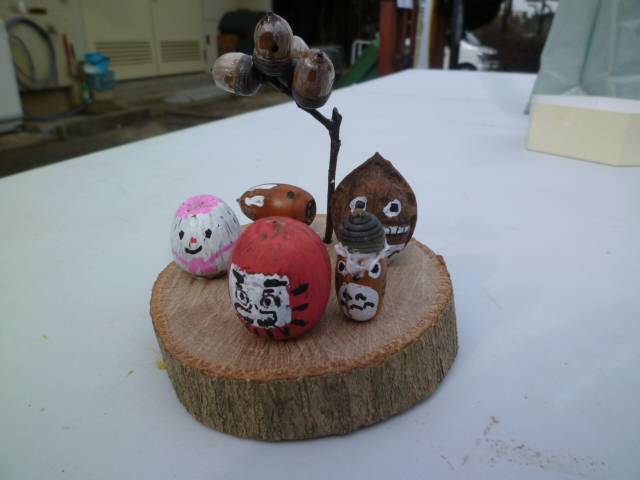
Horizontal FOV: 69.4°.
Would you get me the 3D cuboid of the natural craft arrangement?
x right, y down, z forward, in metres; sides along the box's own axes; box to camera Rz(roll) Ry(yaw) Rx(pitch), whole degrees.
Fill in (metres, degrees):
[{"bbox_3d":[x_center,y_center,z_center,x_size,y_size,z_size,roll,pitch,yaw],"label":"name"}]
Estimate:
[{"bbox_3d":[-0.003,-0.015,0.133,0.090,0.092,0.099,0,24,0],"label":"natural craft arrangement"}]

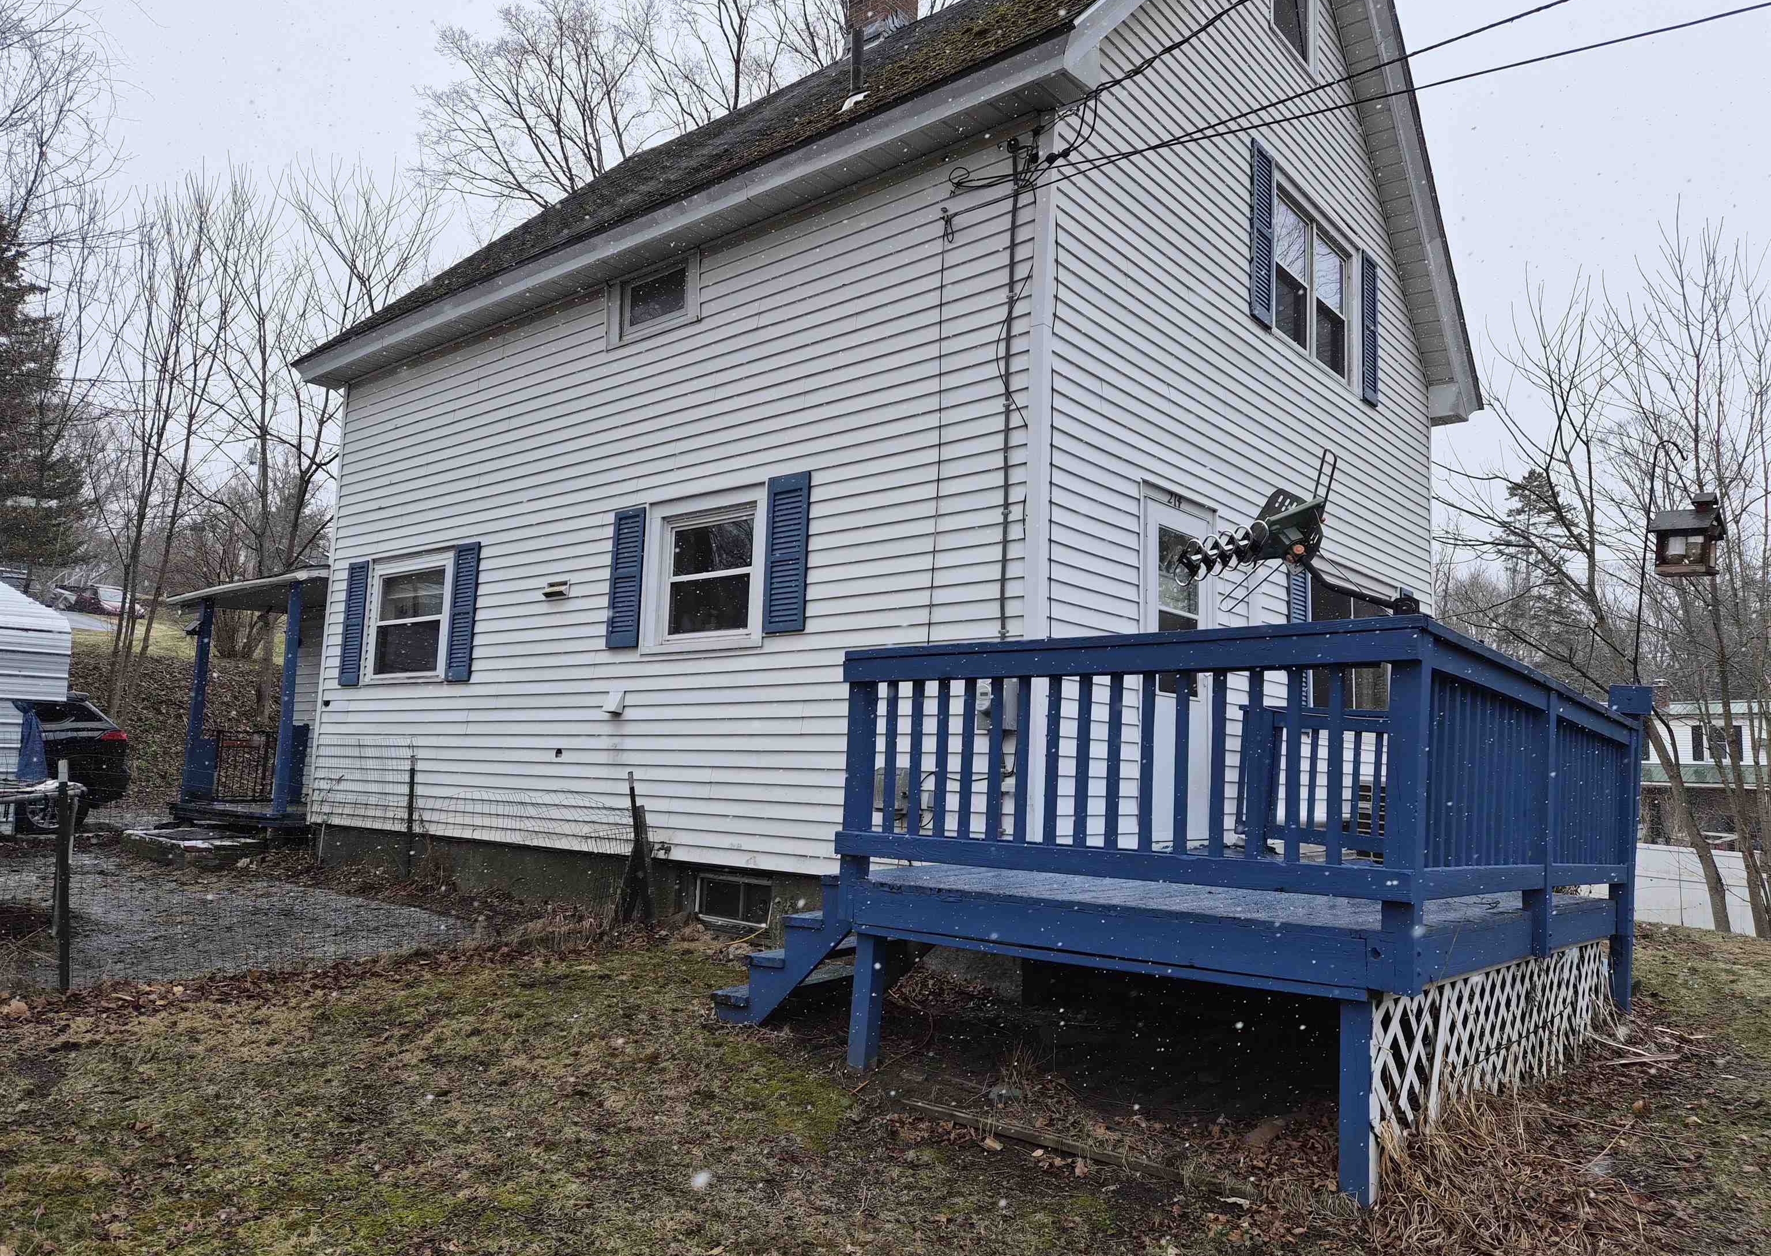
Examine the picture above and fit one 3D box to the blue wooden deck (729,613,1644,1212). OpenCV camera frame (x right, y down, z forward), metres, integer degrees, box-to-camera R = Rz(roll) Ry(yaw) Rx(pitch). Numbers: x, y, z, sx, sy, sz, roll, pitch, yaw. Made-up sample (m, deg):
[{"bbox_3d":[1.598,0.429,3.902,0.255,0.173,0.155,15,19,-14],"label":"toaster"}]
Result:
[{"bbox_3d":[1.600,1.079,5.774,3.060,1.750,3.820,-4,-8,39],"label":"blue wooden deck"}]

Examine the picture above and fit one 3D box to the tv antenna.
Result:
[{"bbox_3d":[1.265,-0.292,3.630,0.700,0.460,0.360,-4,-6,-7],"label":"tv antenna"}]

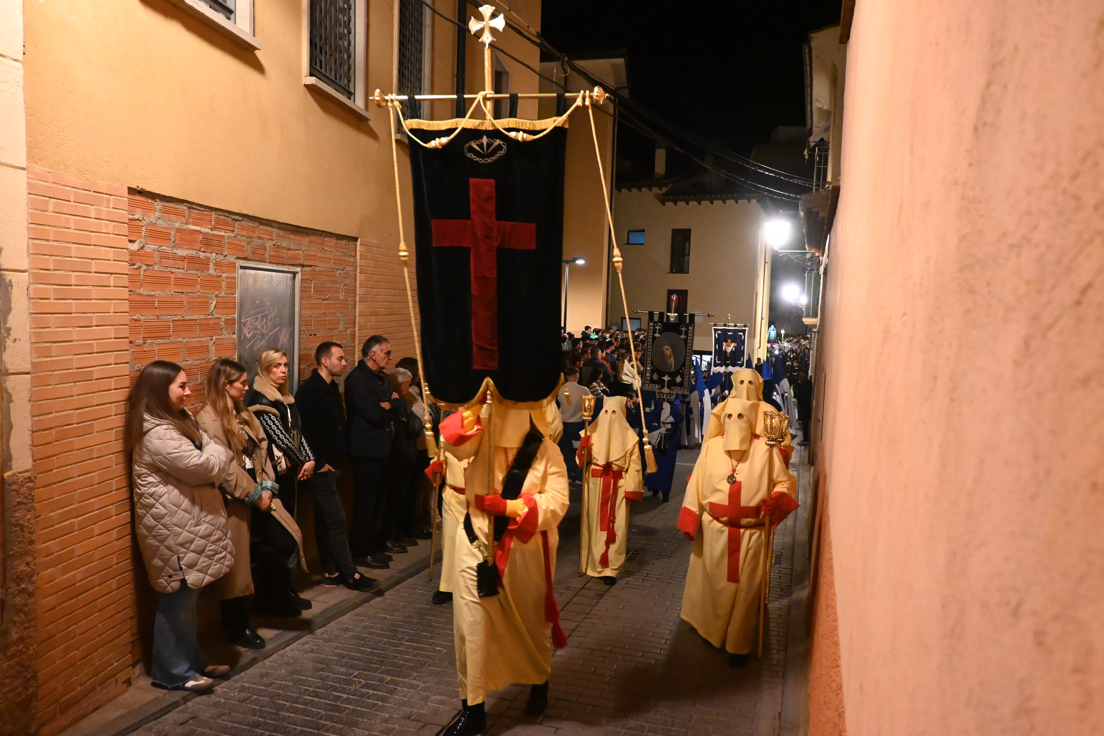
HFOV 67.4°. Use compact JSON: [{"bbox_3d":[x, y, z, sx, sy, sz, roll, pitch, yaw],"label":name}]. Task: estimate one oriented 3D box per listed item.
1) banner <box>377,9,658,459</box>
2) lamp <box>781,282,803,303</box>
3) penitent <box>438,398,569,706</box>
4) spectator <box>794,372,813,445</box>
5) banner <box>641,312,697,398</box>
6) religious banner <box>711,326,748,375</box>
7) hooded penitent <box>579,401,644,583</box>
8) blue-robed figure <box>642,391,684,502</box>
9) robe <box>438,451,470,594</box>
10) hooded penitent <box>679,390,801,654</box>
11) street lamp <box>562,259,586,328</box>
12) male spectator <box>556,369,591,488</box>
[{"bbox_3d":[-0.159,-0.549,3.650,1.200,1.970,0.170,1,5,9],"label":"banner"},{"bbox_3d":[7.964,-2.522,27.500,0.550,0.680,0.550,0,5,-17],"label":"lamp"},{"bbox_3d":[-0.225,0.899,4.030,0.590,1.700,0.580,3,5,14],"label":"penitent"},{"bbox_3d":[6.134,0.989,20.200,0.340,1.740,0.460,-1,5,-28],"label":"spectator"},{"bbox_3d":[1.455,-0.165,10.400,0.600,1.060,0.100,5,5,11],"label":"banner"},{"bbox_3d":[3.970,-0.395,18.500,0.820,1.090,0.070,3,5,13],"label":"religious banner"},{"bbox_3d":[0.470,0.982,6.680,0.510,1.500,0.400,3,5,14],"label":"hooded penitent"},{"bbox_3d":[1.553,1.016,11.600,0.580,1.730,0.450,3,5,14],"label":"blue-robed figure"},{"bbox_3d":[-0.585,1.062,6.350,0.560,1.280,0.440,3,5,19],"label":"robe"},{"bbox_3d":[1.155,0.997,5.170,0.700,1.660,0.520,3,5,16],"label":"hooded penitent"},{"bbox_3d":[0.562,-1.000,24.137,0.850,4.400,0.300,3,5,11],"label":"street lamp"},{"bbox_3d":[0.311,0.817,11.700,0.500,1.690,0.320,3,5,17],"label":"male spectator"}]

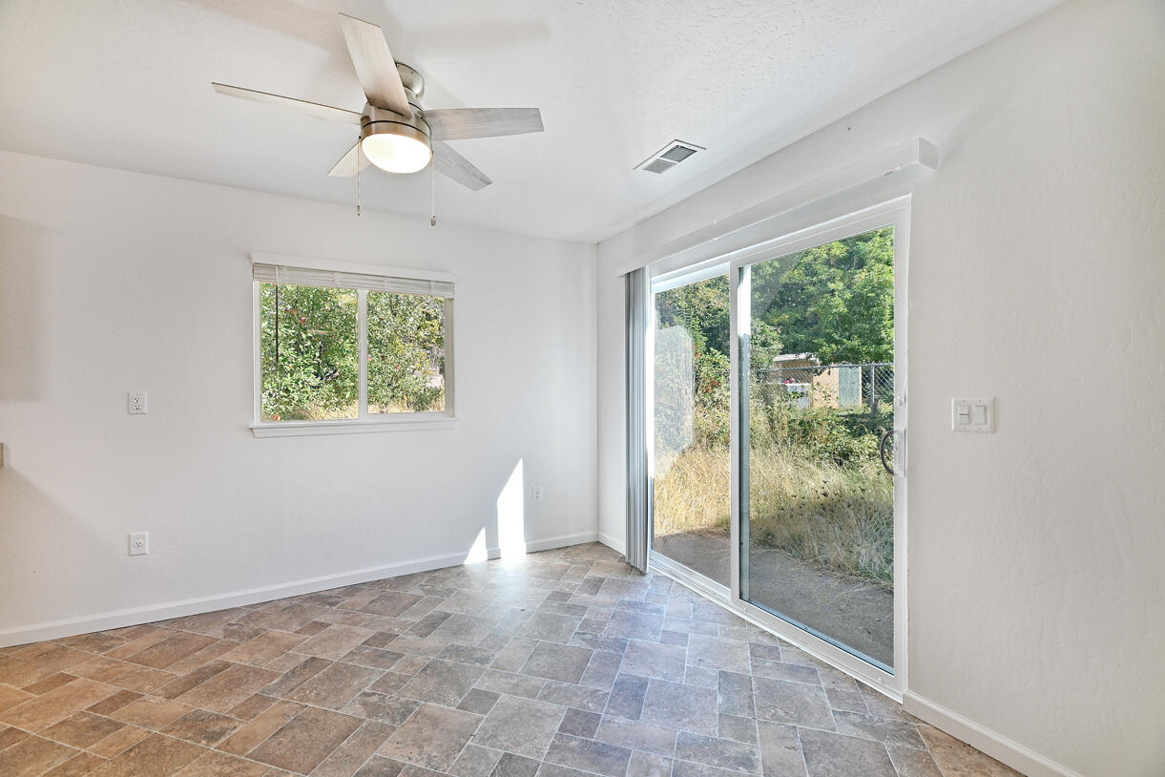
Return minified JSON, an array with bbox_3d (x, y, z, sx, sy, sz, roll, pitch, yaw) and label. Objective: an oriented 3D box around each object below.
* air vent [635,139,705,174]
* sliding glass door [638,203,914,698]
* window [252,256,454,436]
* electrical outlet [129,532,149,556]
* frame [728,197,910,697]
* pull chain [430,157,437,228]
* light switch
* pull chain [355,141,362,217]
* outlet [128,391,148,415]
[{"bbox_3d":[0.447,-1.171,2.346,0.198,0.020,0.340,0,0,-30],"label":"air vent"},{"bbox_3d":[0.875,0.249,2.541,0.110,2.010,1.750,0,0,-30],"label":"sliding glass door"},{"bbox_3d":[-1.433,-0.255,2.958,1.175,1.085,0.100,0,0,-27],"label":"window"},{"bbox_3d":[-2.390,0.838,2.445,0.071,0.115,0.010,0,0,-27],"label":"electrical outlet"},{"bbox_3d":[1.068,0.249,2.185,0.080,2.000,0.930,0,0,-30],"label":"frame"},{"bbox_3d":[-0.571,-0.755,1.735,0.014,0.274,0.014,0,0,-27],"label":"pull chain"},{"bbox_3d":[1.362,0.092,1.580,0.014,0.118,0.117,0,0,-30],"label":"light switch"},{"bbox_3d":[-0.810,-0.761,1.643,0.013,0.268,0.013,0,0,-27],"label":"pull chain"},{"bbox_3d":[-2.395,0.082,2.444,0.071,0.114,0.010,0,0,-27],"label":"outlet"}]

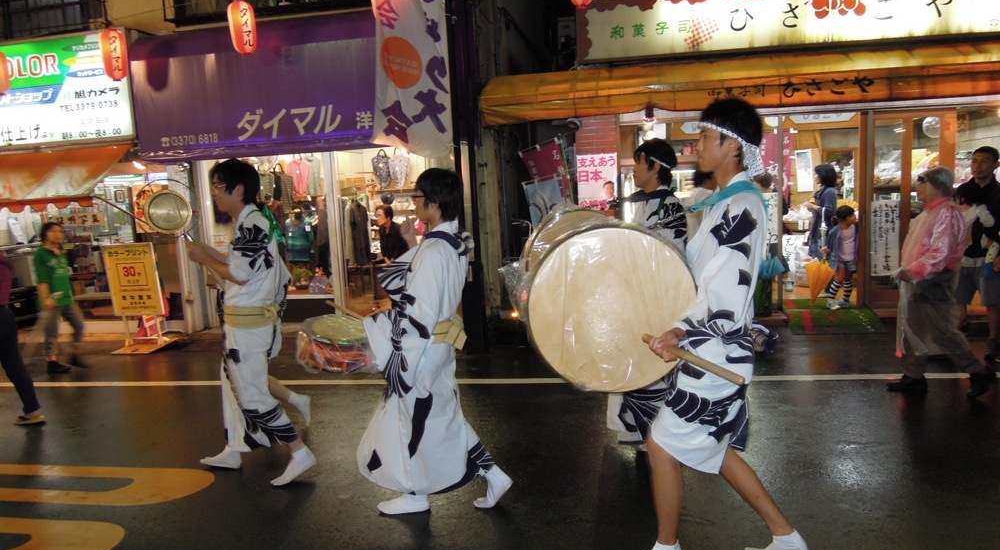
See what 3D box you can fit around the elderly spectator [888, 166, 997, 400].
[{"bbox_3d":[2.874,0.038,4.521,0.640,1.500,0.560,-2,7,9],"label":"elderly spectator"}]

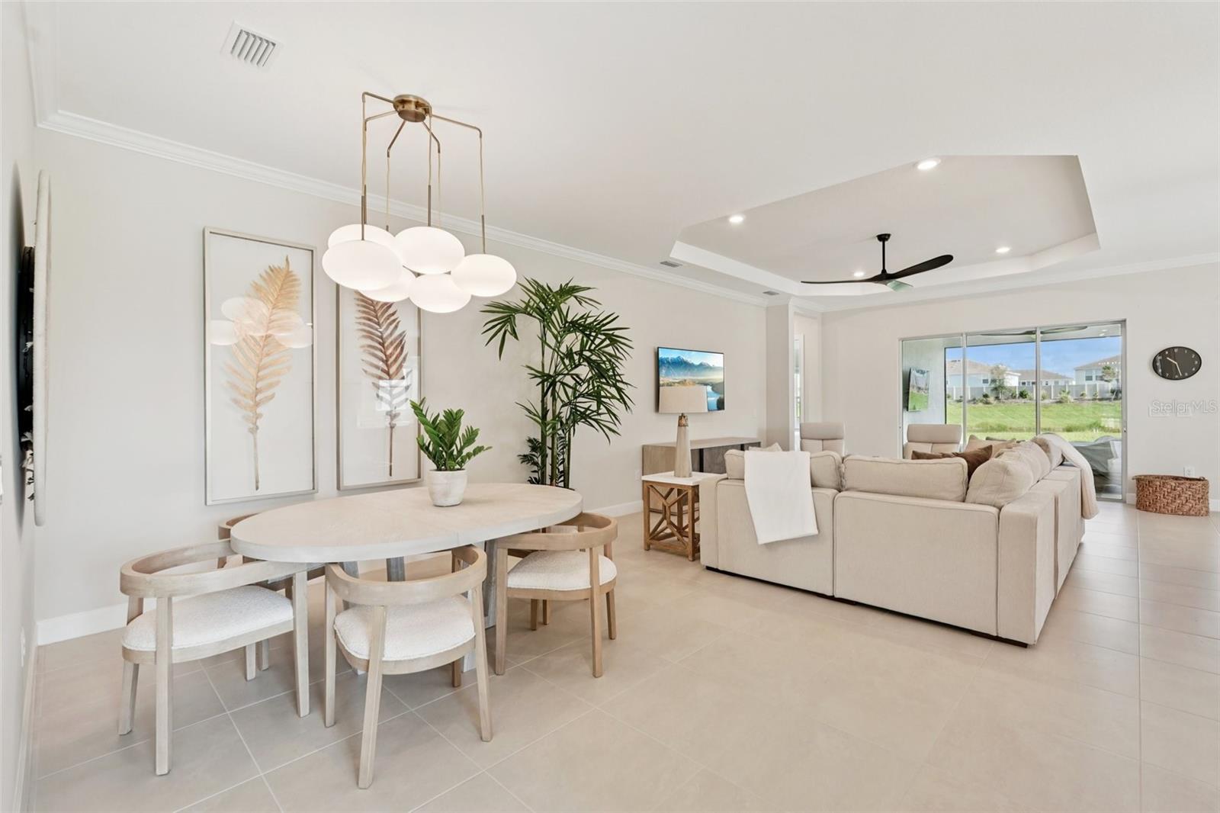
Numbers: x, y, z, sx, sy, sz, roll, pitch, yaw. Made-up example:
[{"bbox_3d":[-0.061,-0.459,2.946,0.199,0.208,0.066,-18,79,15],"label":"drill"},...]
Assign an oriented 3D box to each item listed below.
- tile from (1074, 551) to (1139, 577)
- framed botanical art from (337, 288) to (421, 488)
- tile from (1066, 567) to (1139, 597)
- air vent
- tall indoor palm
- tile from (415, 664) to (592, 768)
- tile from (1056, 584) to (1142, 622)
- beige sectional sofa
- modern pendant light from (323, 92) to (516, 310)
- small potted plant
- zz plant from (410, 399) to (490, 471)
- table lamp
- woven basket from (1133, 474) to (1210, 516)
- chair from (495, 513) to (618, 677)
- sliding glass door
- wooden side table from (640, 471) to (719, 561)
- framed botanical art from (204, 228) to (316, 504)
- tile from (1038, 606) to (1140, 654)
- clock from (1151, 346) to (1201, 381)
[{"bbox_3d":[4.080,1.333,4.605,0.589,0.010,0.589,0,1,44],"label":"tile"},{"bbox_3d":[-1.905,-0.280,4.500,0.043,1.863,0.687,0,0,44],"label":"framed botanical art"},{"bbox_3d":[3.669,1.338,4.183,0.589,0.010,0.589,0,1,44],"label":"tile"},{"bbox_3d":[-1.716,-1.703,2.599,0.323,0.016,0.202,0,0,44],"label":"air vent"},{"bbox_3d":[-0.488,0.090,5.121,1.150,2.520,1.250,0,0,0],"label":"tall indoor palm"},{"bbox_3d":[-0.473,1.367,2.442,0.585,0.010,0.585,0,0,44],"label":"tile"},{"bbox_3d":[3.190,1.317,3.685,0.577,0.010,0.577,0,0,44],"label":"tile"},{"bbox_3d":[2.726,0.838,4.953,2.211,0.990,3.381,0,1,44],"label":"beige sectional sofa"},{"bbox_3d":[-1.152,-1.123,3.081,1.040,1.150,0.960,0,1,44],"label":"modern pendant light"},{"bbox_3d":[-0.882,0.255,3.011,0.431,0.570,0.409,0,0,0],"label":"small potted plant"},{"bbox_3d":[-0.930,0.167,3.159,0.457,0.422,0.400,0,0,0],"label":"zz plant"},{"bbox_3d":[0.697,0.234,5.115,0.465,0.863,0.465,0,0,0],"label":"table lamp"},{"bbox_3d":[6.964,1.103,6.716,0.620,0.390,0.540,0,1,44],"label":"woven basket"},{"bbox_3d":[-0.259,0.978,2.943,0.587,0.727,0.609,0,0,10],"label":"chair"},{"bbox_3d":[5.928,0.074,8.234,2.789,2.443,0.130,0,0,44],"label":"sliding glass door"},{"bbox_3d":[0.684,0.992,5.040,0.577,0.673,0.505,0,0,44],"label":"wooden side table"},{"bbox_3d":[-2.494,-0.274,3.907,0.040,1.870,0.692,0,1,44],"label":"framed botanical art"},{"bbox_3d":[2.848,1.348,3.338,0.589,0.010,0.589,0,1,44],"label":"tile"},{"bbox_3d":[7.162,-0.543,6.853,0.430,0.430,0.040,0,1,44],"label":"clock"}]

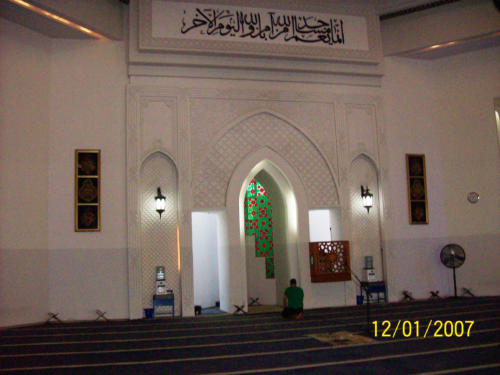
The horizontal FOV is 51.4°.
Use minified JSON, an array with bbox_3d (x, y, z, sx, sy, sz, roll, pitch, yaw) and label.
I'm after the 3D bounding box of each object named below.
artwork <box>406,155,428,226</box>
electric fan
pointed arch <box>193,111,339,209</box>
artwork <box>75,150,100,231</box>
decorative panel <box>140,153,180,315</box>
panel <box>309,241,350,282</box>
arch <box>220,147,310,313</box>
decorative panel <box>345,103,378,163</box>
[{"bbox_3d":[5.186,0.044,16.077,0.695,2.205,0.060,0,-8,-14],"label":"artwork"},{"bbox_3d":[6.011,2.492,15.329,0.695,1.559,0.447,-5,-8,16],"label":"electric fan"},{"bbox_3d":[0.476,-0.793,14.855,4.320,2.801,0.119,0,-8,-14],"label":"pointed arch"},{"bbox_3d":[-4.266,0.069,13.676,0.675,2.205,0.060,0,-8,-14],"label":"artwork"},{"bbox_3d":[-2.367,1.230,13.950,1.013,4.469,0.159,0,-8,-14],"label":"decorative panel"},{"bbox_3d":[2.290,2.105,14.738,1.232,1.122,0.119,0,-8,-14],"label":"panel"},{"bbox_3d":[0.478,1.136,14.672,2.404,4.668,0.397,0,-8,-14],"label":"arch"},{"bbox_3d":[3.375,-1.677,15.691,1.013,1.808,0.099,0,-8,-14],"label":"decorative panel"}]

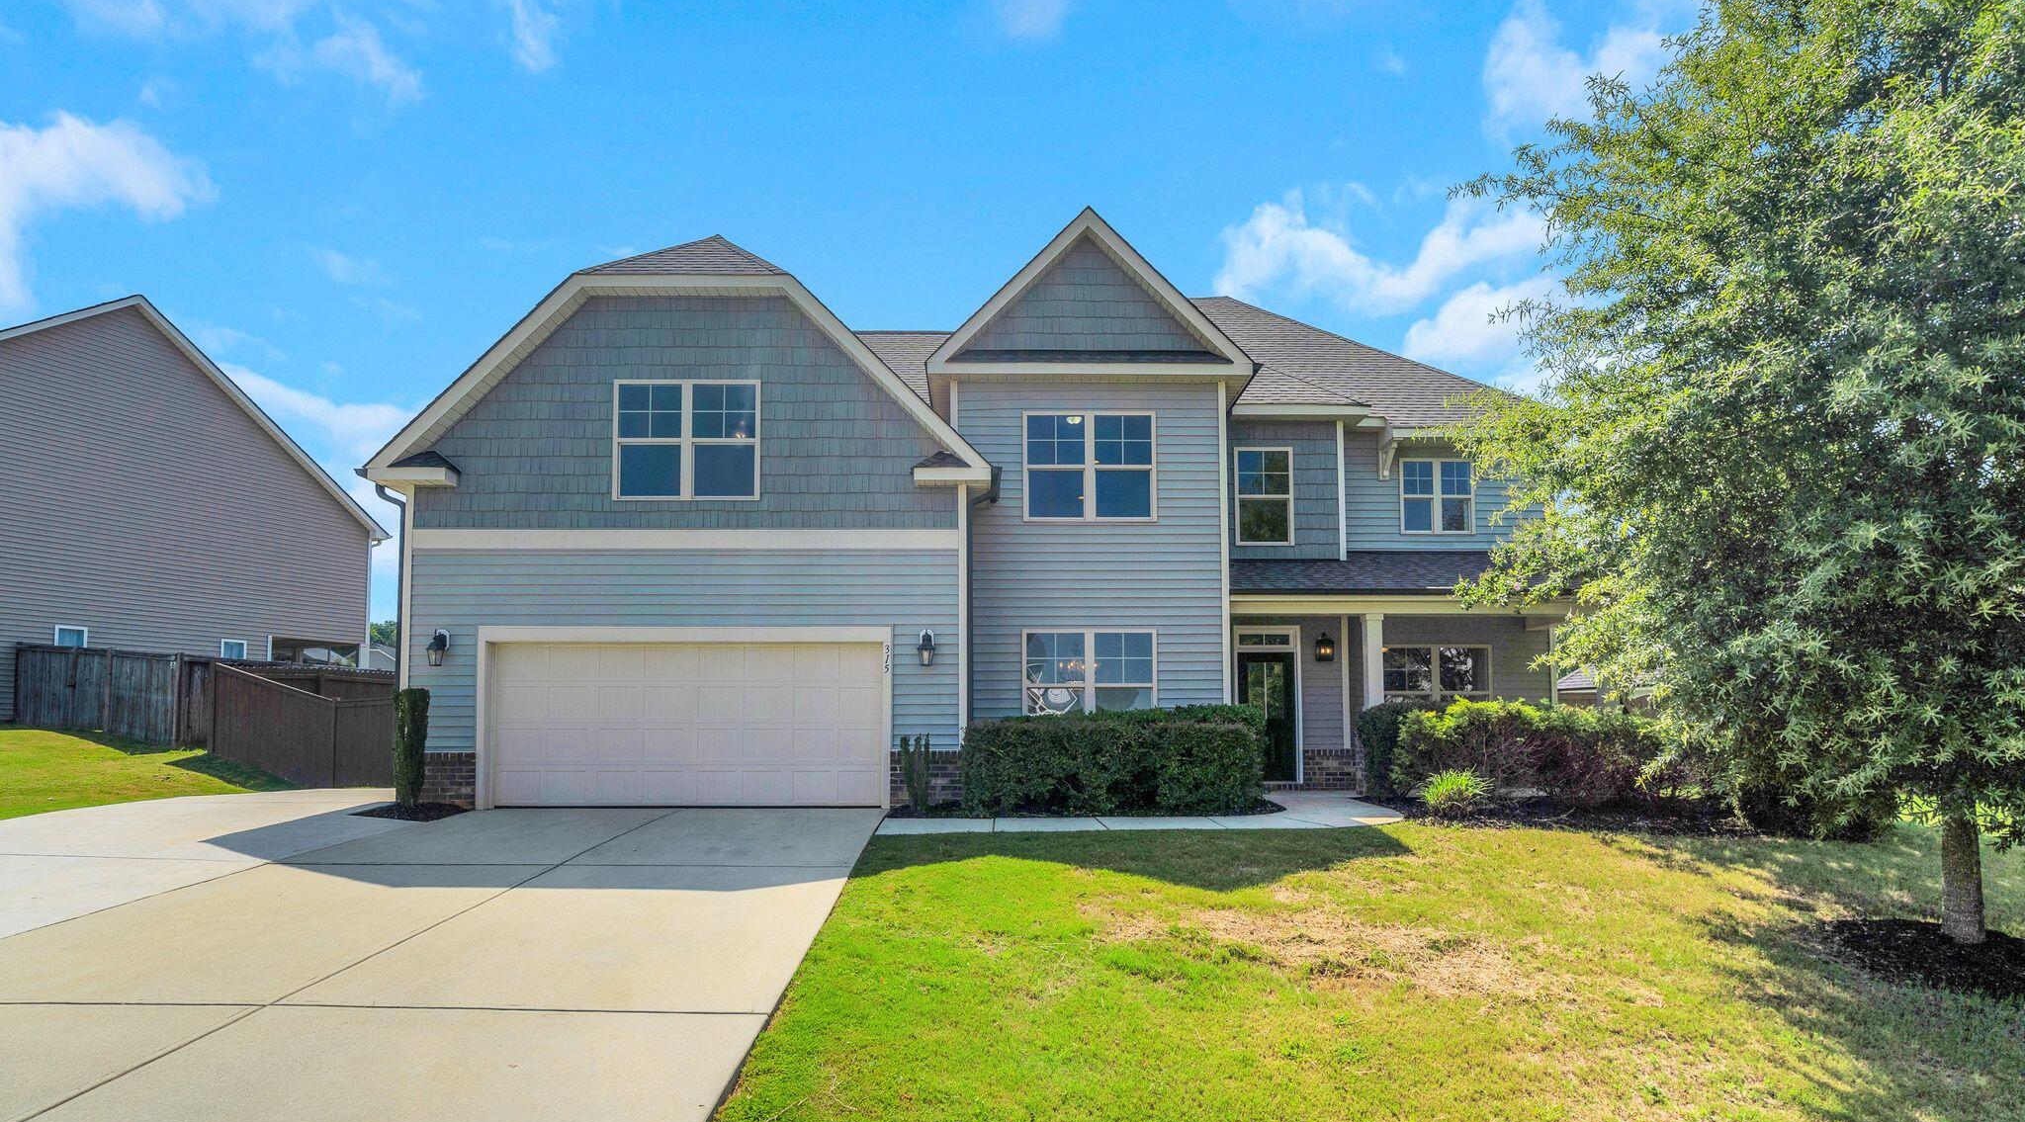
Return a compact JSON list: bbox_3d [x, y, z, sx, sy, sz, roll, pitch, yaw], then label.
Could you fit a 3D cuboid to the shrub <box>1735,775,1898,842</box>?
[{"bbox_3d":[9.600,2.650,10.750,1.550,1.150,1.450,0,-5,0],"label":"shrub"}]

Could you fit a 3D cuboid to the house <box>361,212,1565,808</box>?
[{"bbox_3d":[0.782,-1.098,17.622,17.822,9.384,12.732,0,-5,-2],"label":"house"}]

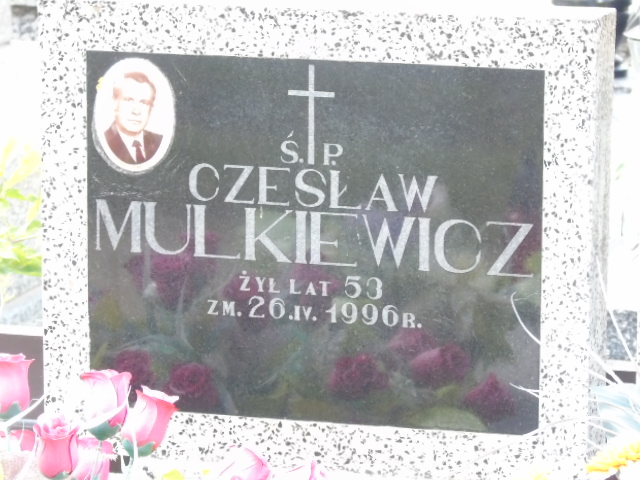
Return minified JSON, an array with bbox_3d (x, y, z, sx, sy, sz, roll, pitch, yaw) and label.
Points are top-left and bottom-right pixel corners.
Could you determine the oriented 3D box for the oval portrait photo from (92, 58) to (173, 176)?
[{"bbox_3d":[-0.198,-0.129,3.614,0.092,0.125,0.010,3,12,14],"label":"oval portrait photo"}]

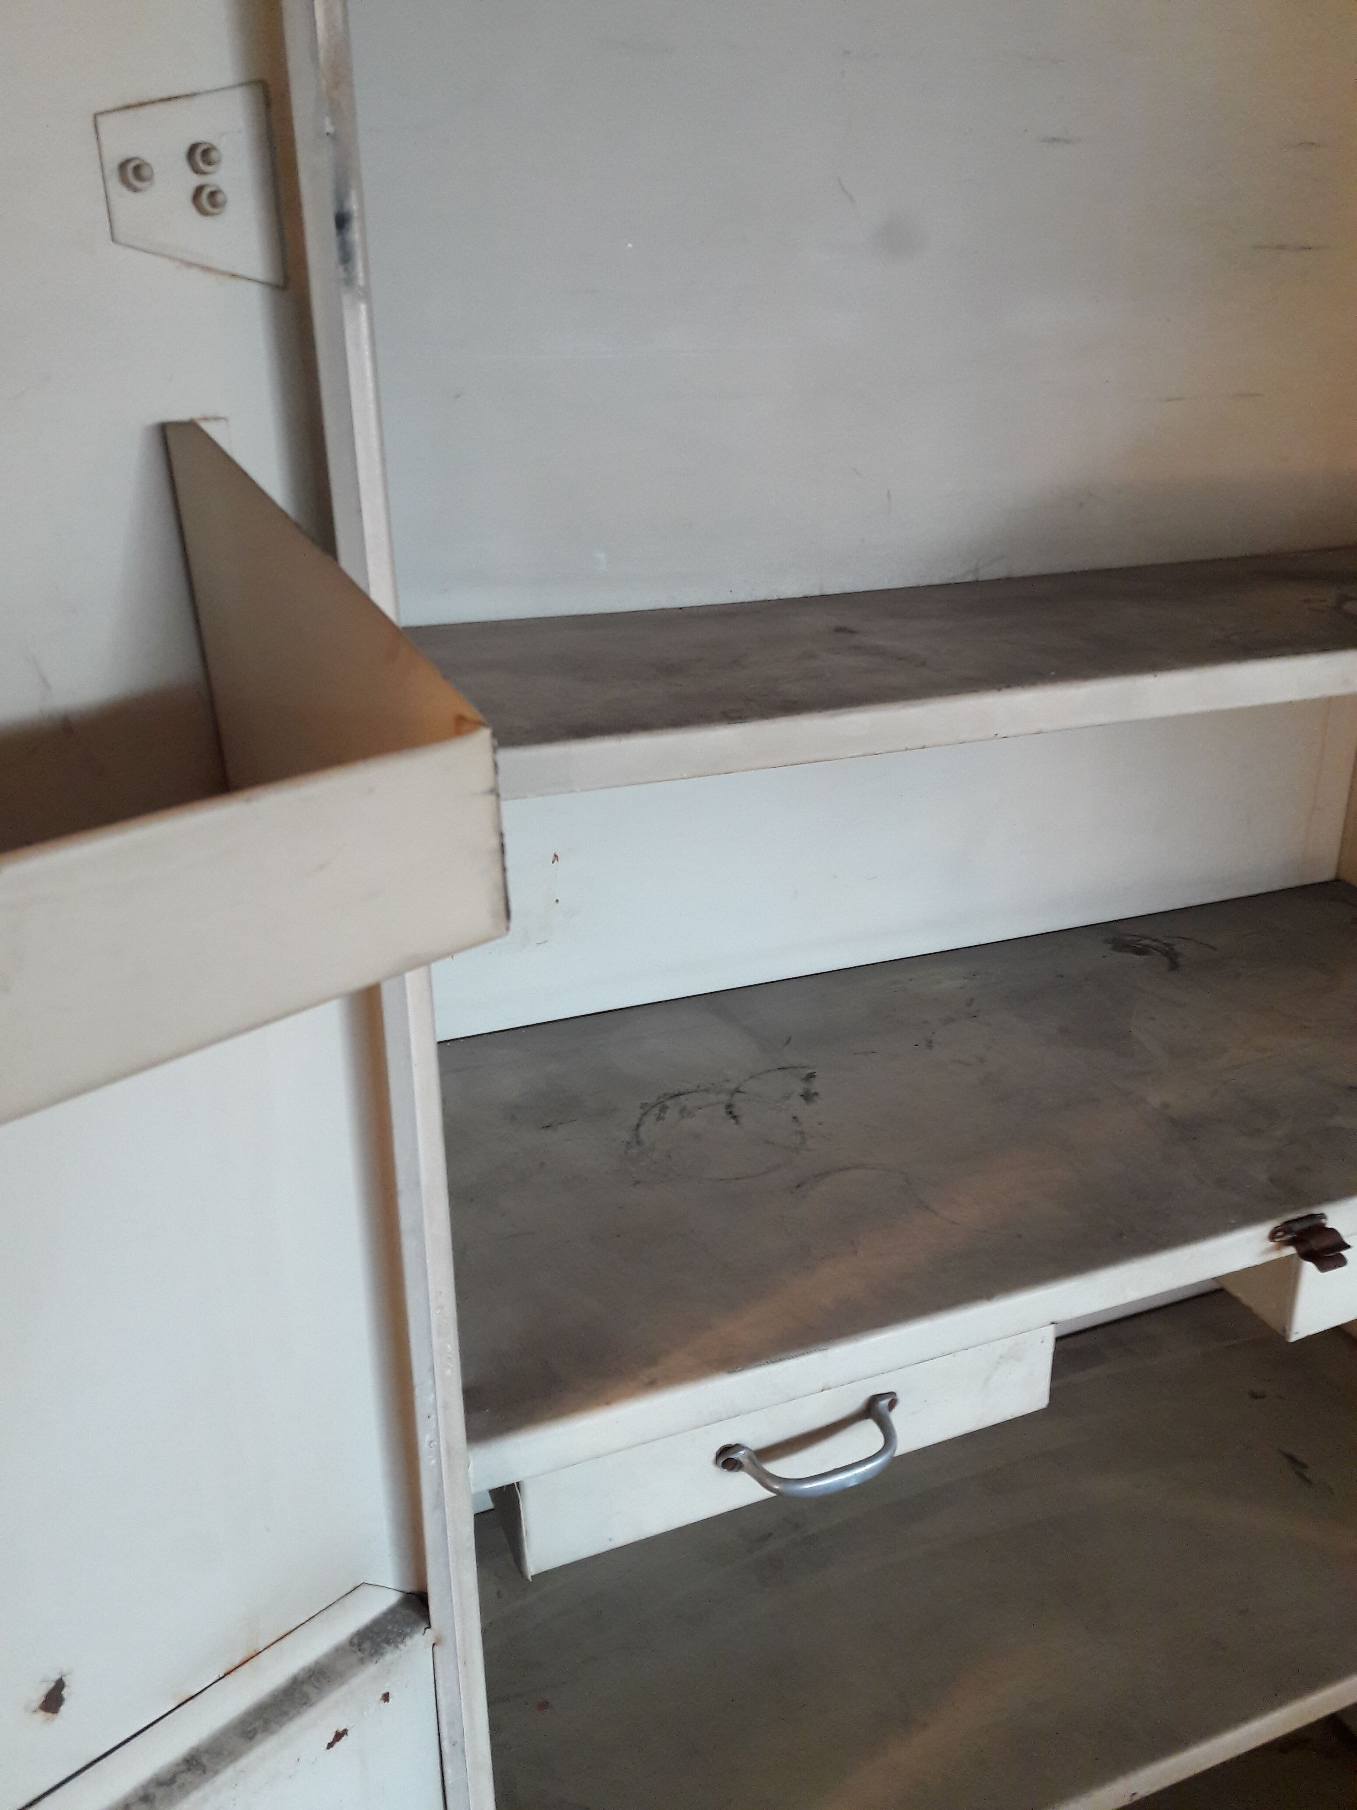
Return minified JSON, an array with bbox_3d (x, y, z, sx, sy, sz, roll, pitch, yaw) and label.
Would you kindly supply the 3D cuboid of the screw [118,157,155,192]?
[{"bbox_3d":[-0.209,-0.283,0.567,0.011,0.011,0.011,19,29,42],"label":"screw"}]

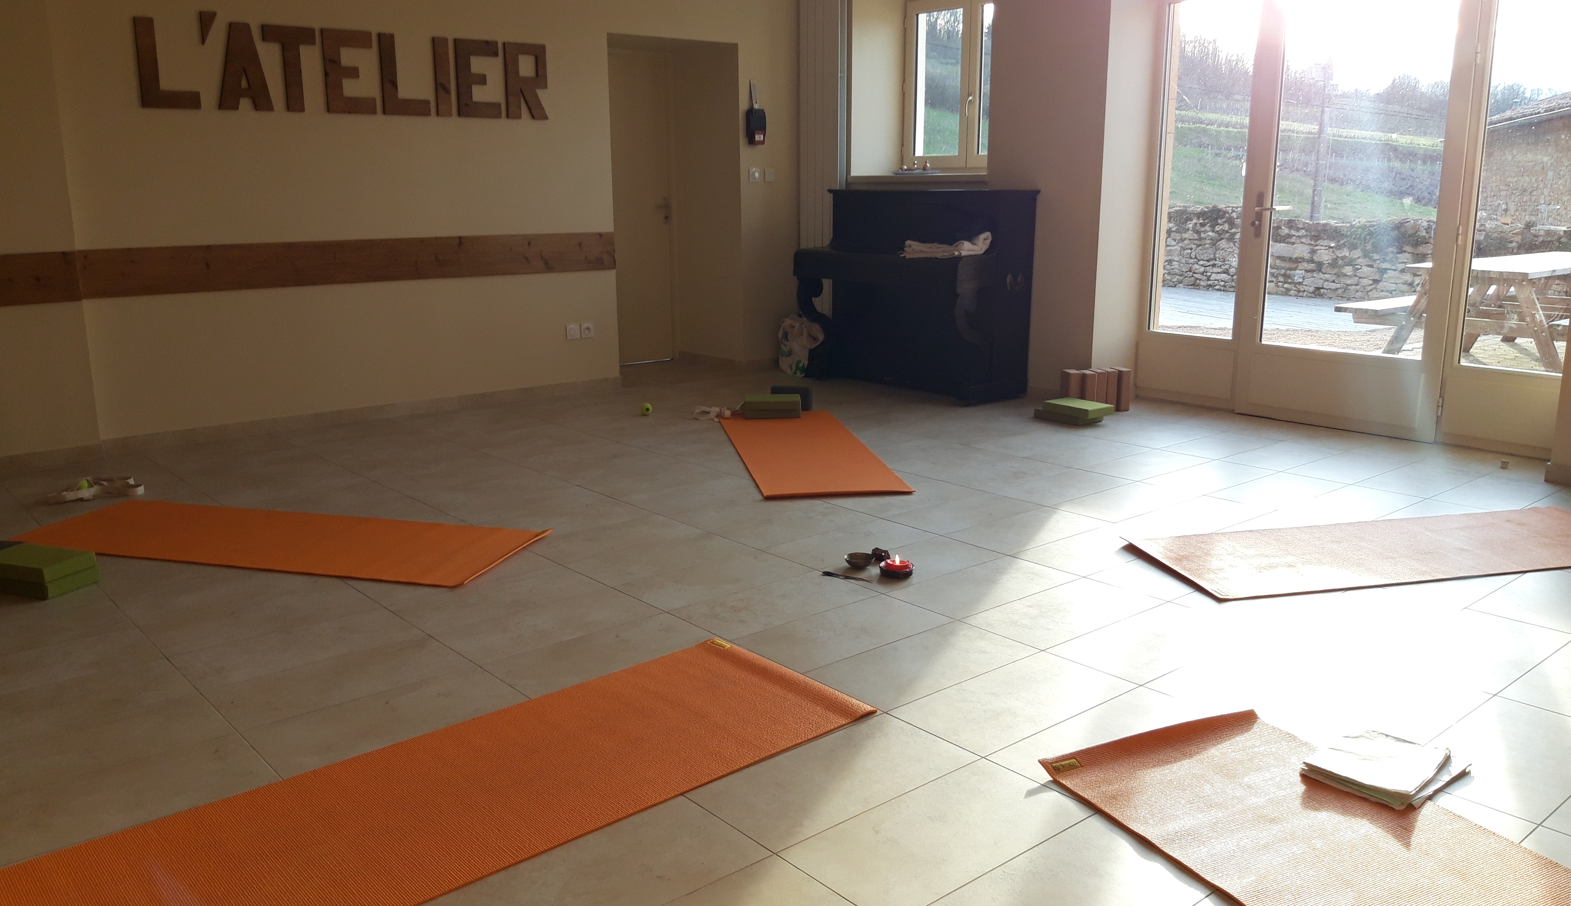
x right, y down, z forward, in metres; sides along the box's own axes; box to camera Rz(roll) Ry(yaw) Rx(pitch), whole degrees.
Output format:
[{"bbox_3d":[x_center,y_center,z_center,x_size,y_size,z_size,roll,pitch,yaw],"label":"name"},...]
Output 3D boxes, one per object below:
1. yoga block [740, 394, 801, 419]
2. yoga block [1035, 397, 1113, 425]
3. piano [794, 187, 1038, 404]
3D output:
[{"bbox_3d":[-0.072,-0.252,6.464,0.307,0.101,0.211,-1,13,-2],"label":"yoga block"},{"bbox_3d":[1.549,-0.218,6.292,0.238,0.100,0.375,-9,15,-34],"label":"yoga block"},{"bbox_3d":[0.755,-1.004,7.296,0.639,1.209,1.475,-10,16,-38],"label":"piano"}]

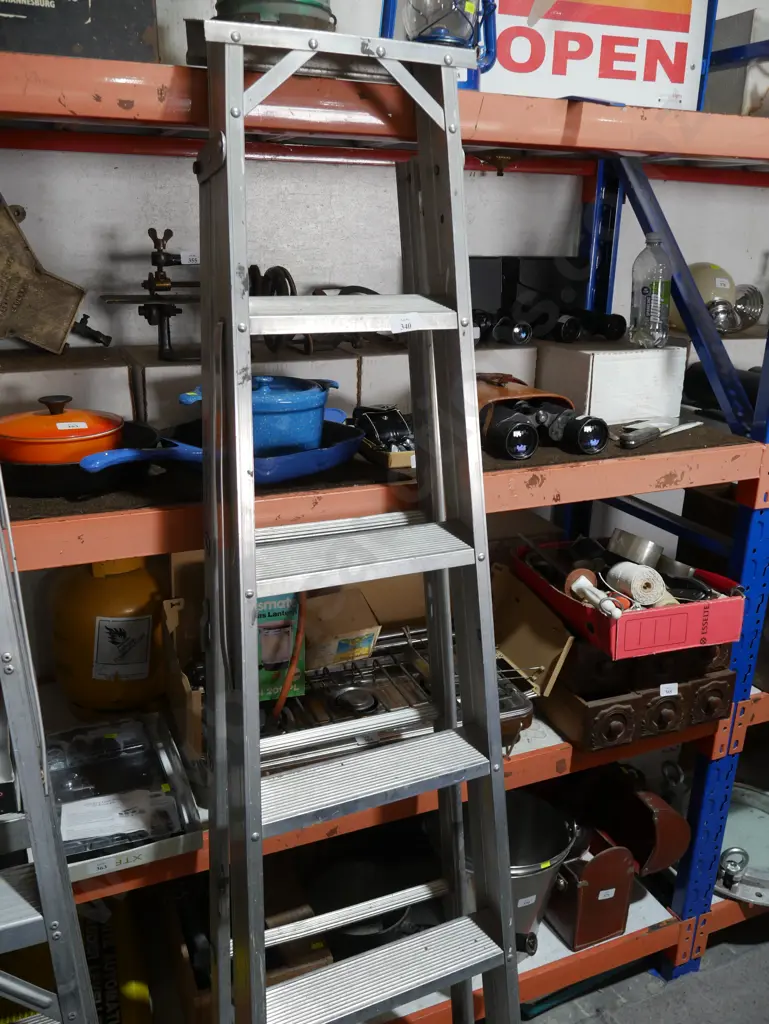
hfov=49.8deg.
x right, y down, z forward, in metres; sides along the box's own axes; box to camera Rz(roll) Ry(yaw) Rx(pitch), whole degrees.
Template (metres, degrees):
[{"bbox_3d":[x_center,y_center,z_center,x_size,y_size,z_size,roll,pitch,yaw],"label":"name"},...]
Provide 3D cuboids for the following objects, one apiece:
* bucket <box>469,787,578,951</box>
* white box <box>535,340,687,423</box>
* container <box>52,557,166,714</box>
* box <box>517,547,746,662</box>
[{"bbox_3d":[0.240,0.750,1.705,0.265,0.267,0.265,1,18,0],"label":"bucket"},{"bbox_3d":[0.438,-0.286,1.742,0.227,0.139,0.290,-7,20,-21],"label":"white box"},{"bbox_3d":[-0.512,0.207,1.557,0.208,0.345,0.208,-9,20,-26],"label":"container"},{"bbox_3d":[0.446,0.150,1.569,0.250,0.084,0.370,-5,17,-16],"label":"box"}]

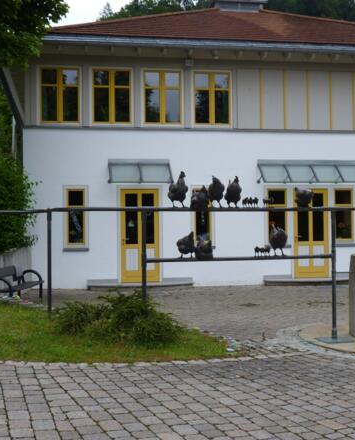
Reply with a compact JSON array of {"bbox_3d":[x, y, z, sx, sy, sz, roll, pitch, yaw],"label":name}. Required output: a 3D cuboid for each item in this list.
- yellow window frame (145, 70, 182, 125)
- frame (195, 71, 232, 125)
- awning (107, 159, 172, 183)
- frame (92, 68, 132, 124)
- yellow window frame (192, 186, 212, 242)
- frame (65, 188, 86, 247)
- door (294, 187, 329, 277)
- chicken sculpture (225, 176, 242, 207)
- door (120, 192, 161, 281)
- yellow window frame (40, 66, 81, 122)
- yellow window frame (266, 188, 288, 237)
[{"bbox_3d":[-0.353,-2.938,15.808,0.895,1.298,0.120,-1,0,-10],"label":"yellow window frame"},{"bbox_3d":[0.843,-2.958,16.019,0.907,1.306,0.120,-1,0,-10],"label":"frame"},{"bbox_3d":[-0.870,-1.153,15.426,1.485,0.590,0.550,-1,0,-10],"label":"awning"},{"bbox_3d":[-1.581,-2.997,15.993,0.948,1.338,0.100,-1,-1,-10],"label":"frame"},{"bbox_3d":[0.620,-0.120,16.328,0.499,1.366,0.100,-1,-1,-10],"label":"yellow window frame"},{"bbox_3d":[-2.377,-0.064,15.424,0.457,1.341,0.120,-1,0,-10],"label":"frame"},{"bbox_3d":[3.393,0.330,16.787,0.941,2.279,0.100,-1,-1,-10],"label":"door"},{"bbox_3d":[0.685,-0.338,8.050,0.190,0.383,0.280,0,0,-24],"label":"chicken sculpture"},{"bbox_3d":[-0.874,0.373,15.685,0.949,2.232,0.120,-1,0,-10],"label":"door"},{"bbox_3d":[-2.741,-2.917,15.387,0.910,1.298,0.120,-1,0,-10],"label":"yellow window frame"},{"bbox_3d":[2.498,-0.143,16.643,0.510,1.319,0.100,-1,-1,-10],"label":"yellow window frame"}]

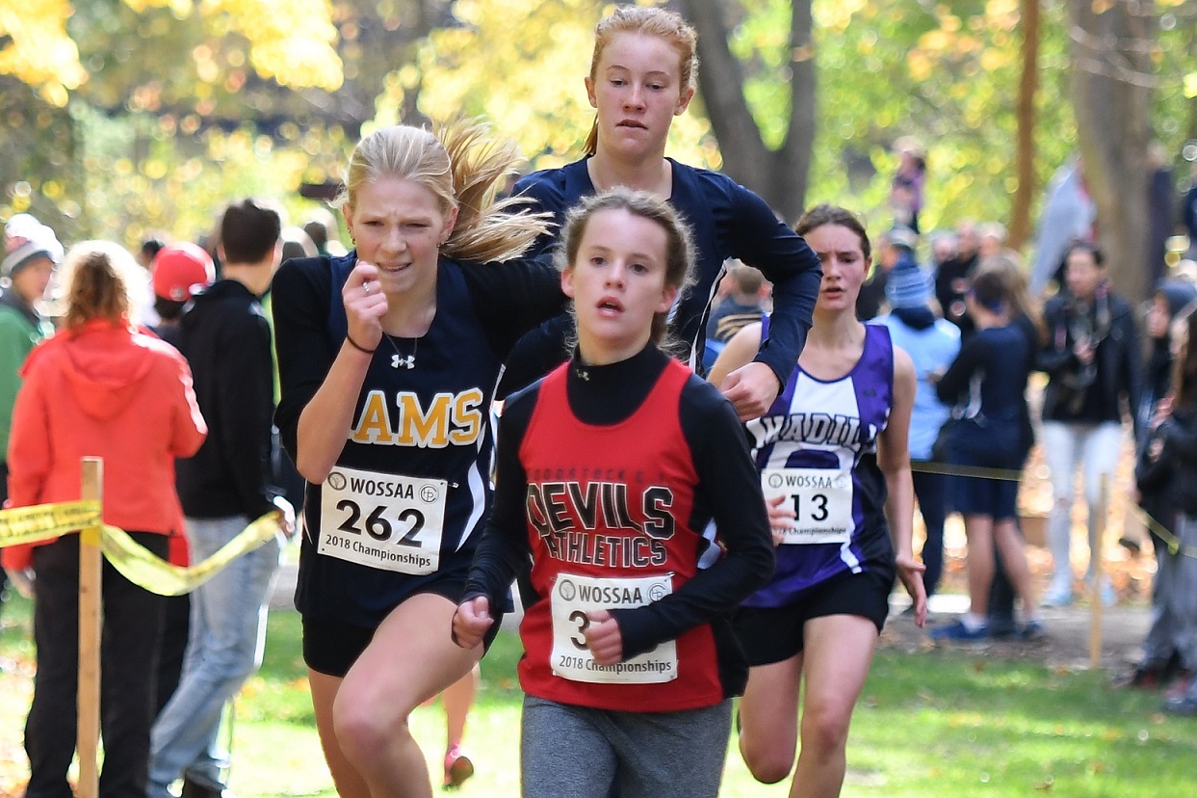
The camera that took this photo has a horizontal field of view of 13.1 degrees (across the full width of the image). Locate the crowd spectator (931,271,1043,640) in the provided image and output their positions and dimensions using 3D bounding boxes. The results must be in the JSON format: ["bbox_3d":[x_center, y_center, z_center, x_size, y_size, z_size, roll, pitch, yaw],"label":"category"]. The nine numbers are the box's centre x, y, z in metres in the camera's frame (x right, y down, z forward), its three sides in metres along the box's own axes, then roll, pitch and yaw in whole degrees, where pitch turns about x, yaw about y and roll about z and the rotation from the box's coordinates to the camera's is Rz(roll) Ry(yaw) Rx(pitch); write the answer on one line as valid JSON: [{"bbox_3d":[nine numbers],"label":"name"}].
[{"bbox_3d":[1.659,0.235,22.210,0.420,1.580,0.420,1,1,41],"label":"crowd spectator"}]

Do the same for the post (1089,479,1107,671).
[{"bbox_3d":[1.956,0.671,20.405,0.042,0.768,0.042,3,1,0],"label":"post"}]

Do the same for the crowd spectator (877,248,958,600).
[{"bbox_3d":[1.462,0.144,24.010,0.470,1.630,0.360,0,1,-18],"label":"crowd spectator"}]

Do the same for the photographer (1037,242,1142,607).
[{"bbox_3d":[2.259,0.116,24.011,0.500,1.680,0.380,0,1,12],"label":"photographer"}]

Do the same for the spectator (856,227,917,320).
[{"bbox_3d":[1.611,-0.091,29.011,0.360,1.740,0.500,-1,1,-39],"label":"spectator"}]

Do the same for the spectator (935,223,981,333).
[{"bbox_3d":[2.074,-0.124,29.511,0.520,1.750,0.360,0,1,24],"label":"spectator"}]

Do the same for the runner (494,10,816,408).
[{"bbox_3d":[0.084,0.269,7.961,0.530,1.740,0.750,0,1,3],"label":"runner"}]

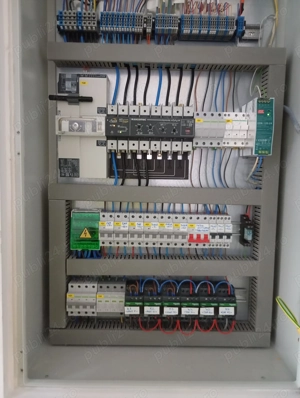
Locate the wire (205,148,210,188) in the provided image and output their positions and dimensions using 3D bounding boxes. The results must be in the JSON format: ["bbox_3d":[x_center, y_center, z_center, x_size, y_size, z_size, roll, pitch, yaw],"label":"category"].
[{"bbox_3d":[0.146,-0.077,0.821,0.012,0.101,0.011,1,5,-1],"label":"wire"}]

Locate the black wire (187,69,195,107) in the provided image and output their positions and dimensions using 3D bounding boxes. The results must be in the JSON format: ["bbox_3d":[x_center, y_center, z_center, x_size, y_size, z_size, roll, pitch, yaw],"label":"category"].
[{"bbox_3d":[0.101,-0.278,0.799,0.019,0.095,0.015,1,5,-1],"label":"black wire"}]

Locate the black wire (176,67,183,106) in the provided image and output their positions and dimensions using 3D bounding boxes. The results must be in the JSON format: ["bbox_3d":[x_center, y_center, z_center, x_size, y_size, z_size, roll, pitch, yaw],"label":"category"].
[{"bbox_3d":[0.074,-0.279,0.802,0.015,0.102,0.014,1,5,0],"label":"black wire"}]

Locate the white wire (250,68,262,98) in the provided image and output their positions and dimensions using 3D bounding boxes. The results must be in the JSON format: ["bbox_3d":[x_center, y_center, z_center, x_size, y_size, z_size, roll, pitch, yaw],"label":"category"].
[{"bbox_3d":[0.253,-0.274,0.765,0.028,0.069,0.050,1,5,-1],"label":"white wire"}]

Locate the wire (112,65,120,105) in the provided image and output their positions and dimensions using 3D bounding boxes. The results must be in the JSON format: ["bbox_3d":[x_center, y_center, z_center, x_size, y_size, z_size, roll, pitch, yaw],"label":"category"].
[{"bbox_3d":[-0.080,-0.272,0.769,0.019,0.093,0.022,1,5,-1],"label":"wire"}]

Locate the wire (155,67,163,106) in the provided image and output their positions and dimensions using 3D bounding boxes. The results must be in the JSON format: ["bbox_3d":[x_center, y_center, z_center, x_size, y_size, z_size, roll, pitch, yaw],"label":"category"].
[{"bbox_3d":[0.023,-0.280,0.802,0.016,0.105,0.014,1,5,0],"label":"wire"}]

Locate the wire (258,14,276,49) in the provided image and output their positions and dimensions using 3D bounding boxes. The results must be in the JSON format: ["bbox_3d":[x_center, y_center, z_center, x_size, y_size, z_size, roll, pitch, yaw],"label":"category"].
[{"bbox_3d":[0.288,-0.410,0.790,0.040,0.086,0.020,1,5,0],"label":"wire"}]

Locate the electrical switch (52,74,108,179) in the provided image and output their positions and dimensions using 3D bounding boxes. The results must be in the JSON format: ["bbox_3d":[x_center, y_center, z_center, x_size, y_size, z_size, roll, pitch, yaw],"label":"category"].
[{"bbox_3d":[-0.156,-0.169,0.776,0.116,0.234,0.090,1,5,-1],"label":"electrical switch"}]

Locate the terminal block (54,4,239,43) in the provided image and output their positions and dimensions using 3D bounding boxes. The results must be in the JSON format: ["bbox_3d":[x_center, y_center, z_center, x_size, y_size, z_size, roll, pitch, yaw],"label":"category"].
[{"bbox_3d":[0.003,-0.394,0.734,0.415,0.062,0.060,1,5,-1],"label":"terminal block"}]

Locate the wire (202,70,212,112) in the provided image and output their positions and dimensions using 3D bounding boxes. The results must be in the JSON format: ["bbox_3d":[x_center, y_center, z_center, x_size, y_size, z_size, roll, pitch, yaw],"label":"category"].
[{"bbox_3d":[0.141,-0.266,0.790,0.023,0.104,0.017,1,5,-1],"label":"wire"}]

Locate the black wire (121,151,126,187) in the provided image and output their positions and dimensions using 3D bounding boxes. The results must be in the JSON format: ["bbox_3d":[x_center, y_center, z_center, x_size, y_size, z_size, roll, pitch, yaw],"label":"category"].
[{"bbox_3d":[-0.066,-0.075,0.811,0.015,0.088,0.015,1,5,-1],"label":"black wire"}]

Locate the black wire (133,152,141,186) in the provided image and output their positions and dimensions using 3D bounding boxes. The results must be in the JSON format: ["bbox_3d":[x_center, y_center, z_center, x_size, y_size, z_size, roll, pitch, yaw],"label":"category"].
[{"bbox_3d":[-0.032,-0.072,0.786,0.017,0.083,0.018,1,5,-1],"label":"black wire"}]

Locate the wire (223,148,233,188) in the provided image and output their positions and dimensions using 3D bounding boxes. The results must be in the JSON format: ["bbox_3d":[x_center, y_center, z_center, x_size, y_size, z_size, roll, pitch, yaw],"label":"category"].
[{"bbox_3d":[0.198,-0.077,0.819,0.022,0.102,0.012,1,5,-1],"label":"wire"}]

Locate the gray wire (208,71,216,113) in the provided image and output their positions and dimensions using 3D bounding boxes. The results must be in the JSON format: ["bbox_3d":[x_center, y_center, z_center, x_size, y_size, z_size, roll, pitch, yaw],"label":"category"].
[{"bbox_3d":[0.158,-0.270,0.810,0.016,0.104,0.011,1,5,-1],"label":"gray wire"}]

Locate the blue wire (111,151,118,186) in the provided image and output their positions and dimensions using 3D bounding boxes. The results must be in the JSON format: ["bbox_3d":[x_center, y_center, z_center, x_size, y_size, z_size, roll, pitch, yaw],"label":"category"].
[{"bbox_3d":[-0.087,-0.075,0.812,0.014,0.090,0.013,1,5,0],"label":"blue wire"}]

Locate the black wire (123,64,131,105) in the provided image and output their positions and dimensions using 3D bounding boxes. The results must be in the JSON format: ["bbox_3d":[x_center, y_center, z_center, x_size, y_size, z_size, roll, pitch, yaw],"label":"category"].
[{"bbox_3d":[-0.057,-0.283,0.802,0.017,0.104,0.014,1,5,0],"label":"black wire"}]

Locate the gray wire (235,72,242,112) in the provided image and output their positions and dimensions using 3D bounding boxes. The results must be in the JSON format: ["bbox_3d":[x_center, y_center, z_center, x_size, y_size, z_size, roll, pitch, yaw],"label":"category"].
[{"bbox_3d":[0.218,-0.263,0.791,0.017,0.098,0.016,1,5,-1],"label":"gray wire"}]

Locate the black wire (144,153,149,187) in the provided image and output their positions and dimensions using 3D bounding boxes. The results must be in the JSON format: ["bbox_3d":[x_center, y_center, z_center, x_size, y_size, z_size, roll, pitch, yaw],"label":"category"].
[{"bbox_3d":[-0.008,-0.072,0.787,0.011,0.083,0.016,1,5,-1],"label":"black wire"}]

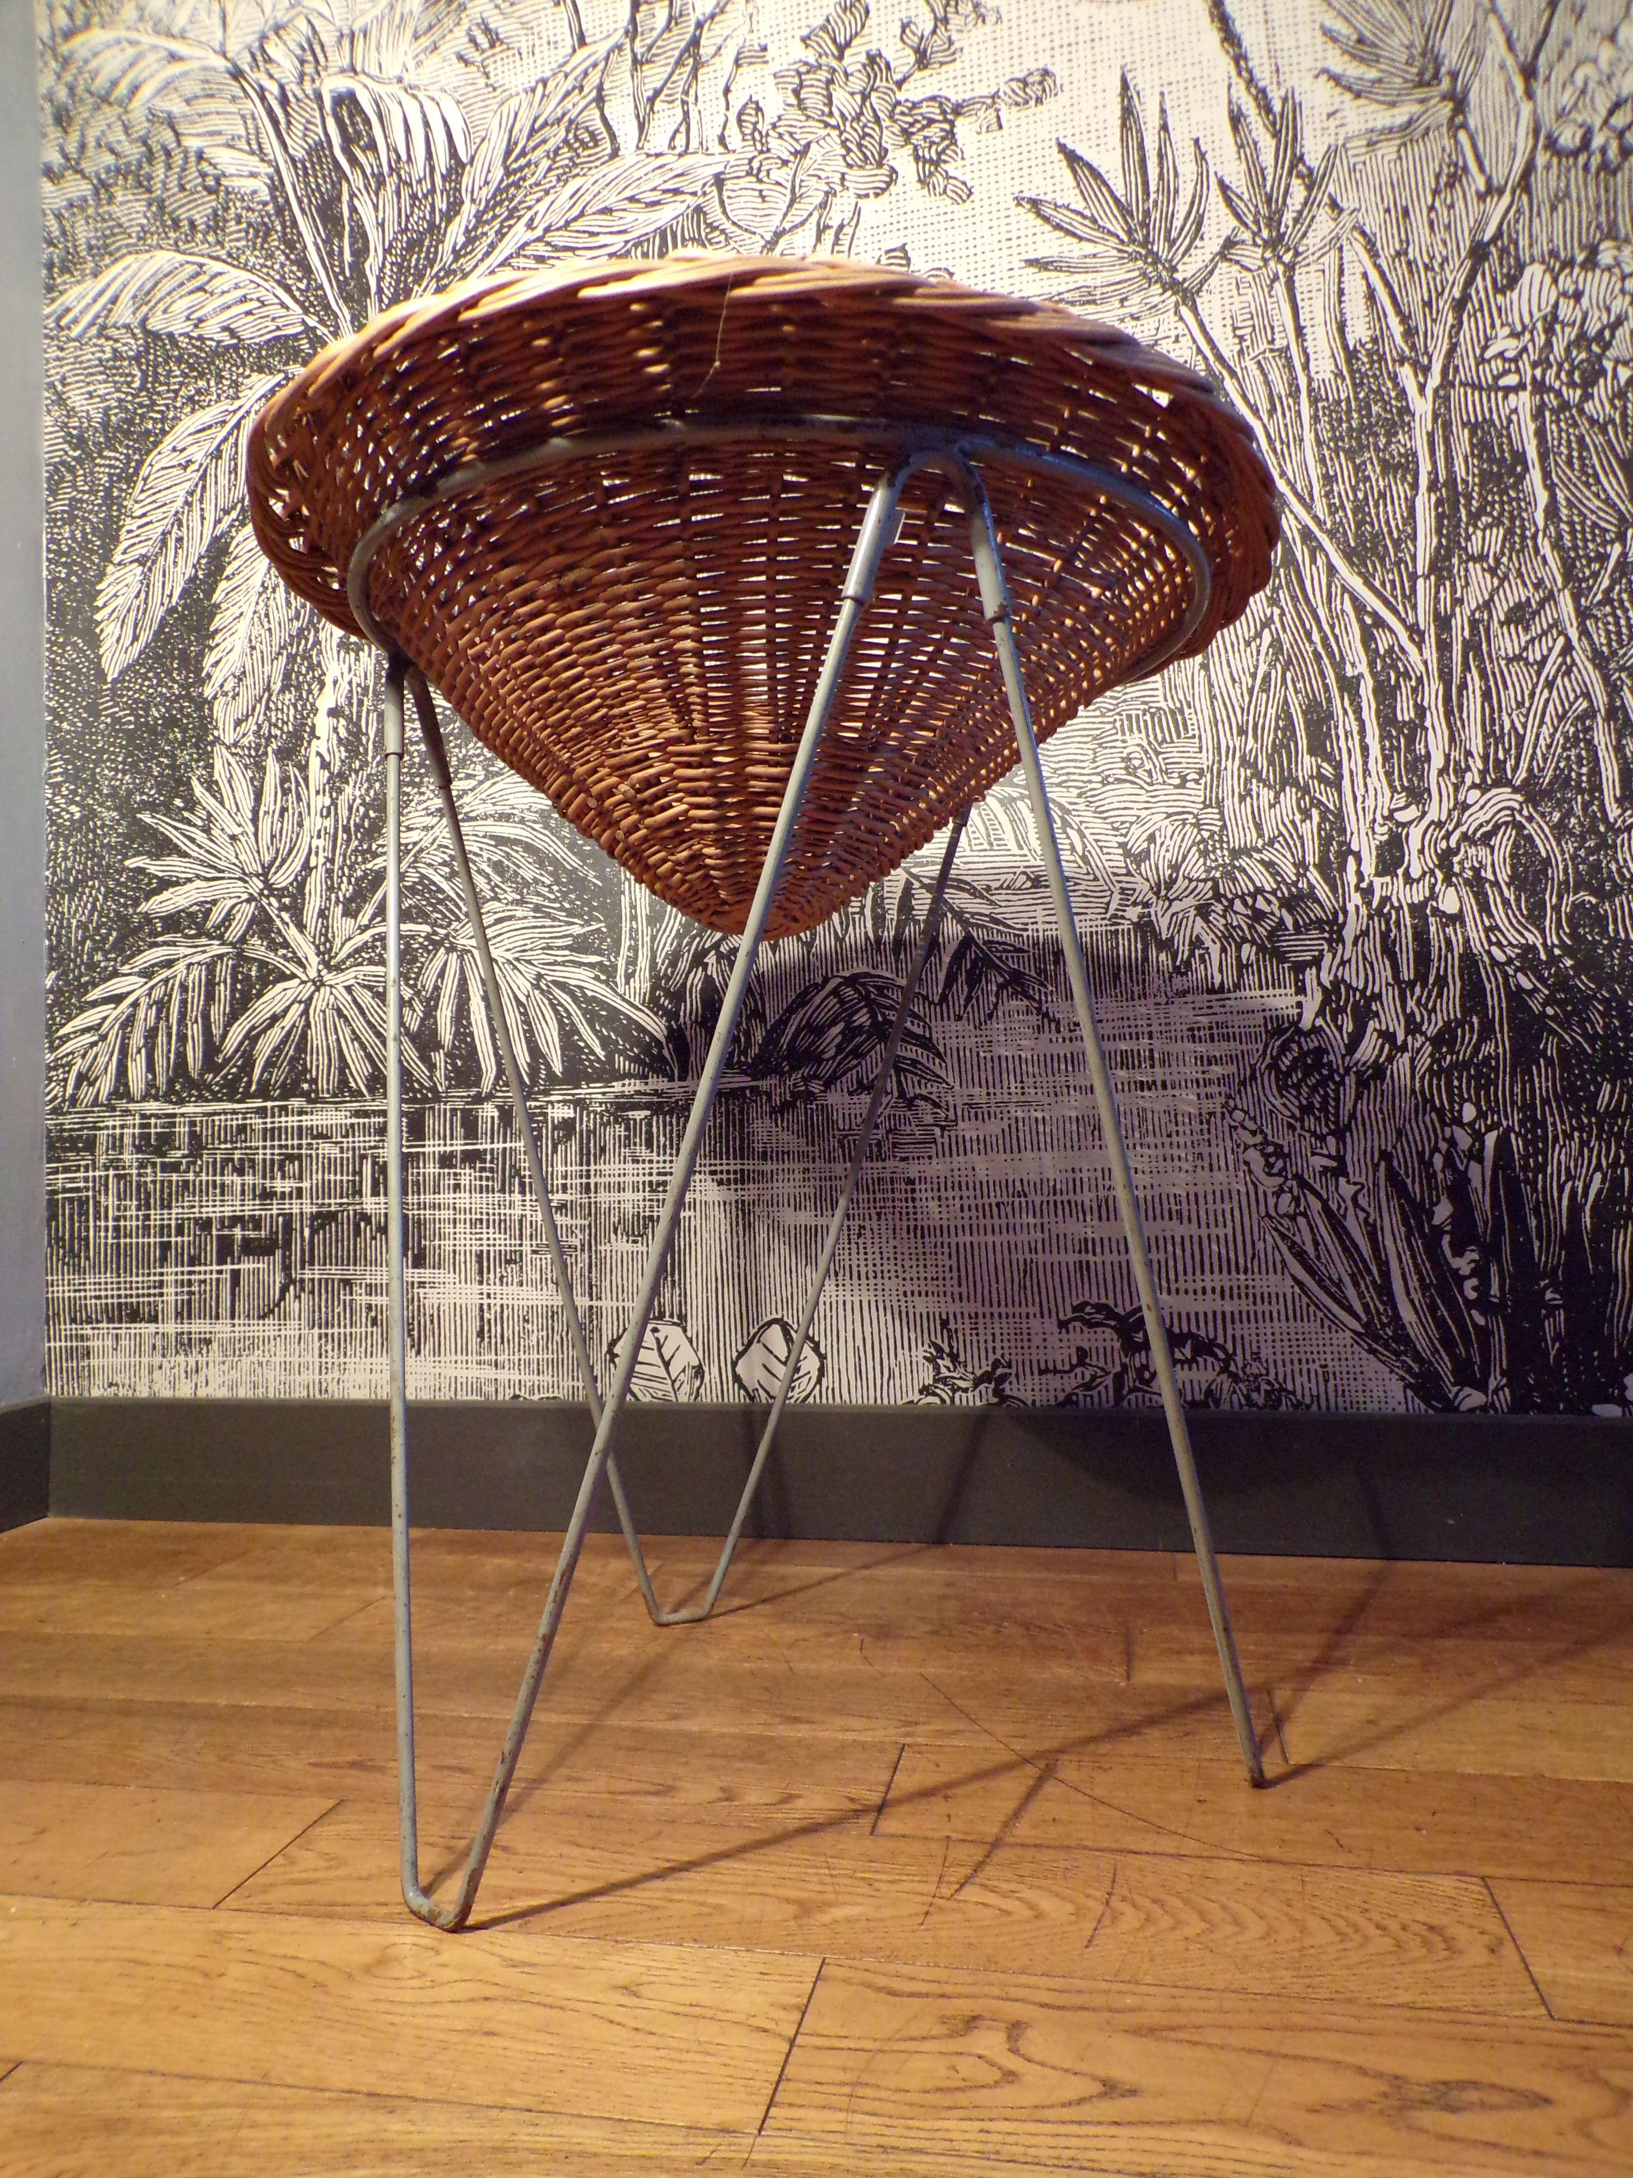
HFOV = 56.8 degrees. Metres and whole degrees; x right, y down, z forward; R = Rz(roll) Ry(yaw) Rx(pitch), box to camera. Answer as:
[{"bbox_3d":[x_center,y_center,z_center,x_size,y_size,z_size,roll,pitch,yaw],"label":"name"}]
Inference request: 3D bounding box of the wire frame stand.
[{"bbox_3d":[-0.012,0.038,0.708,0.408,0.529,0.408,-1,-2,3],"label":"wire frame stand"}]

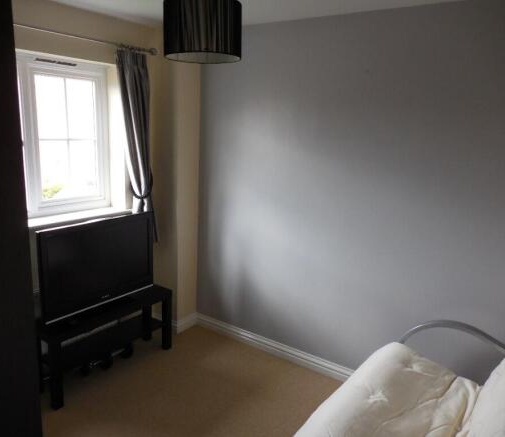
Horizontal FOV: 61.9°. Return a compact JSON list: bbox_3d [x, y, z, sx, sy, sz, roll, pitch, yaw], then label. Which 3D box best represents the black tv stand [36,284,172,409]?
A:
[{"bbox_3d":[-0.967,0.793,2.814,0.260,0.450,0.900,12,16,34],"label":"black tv stand"}]

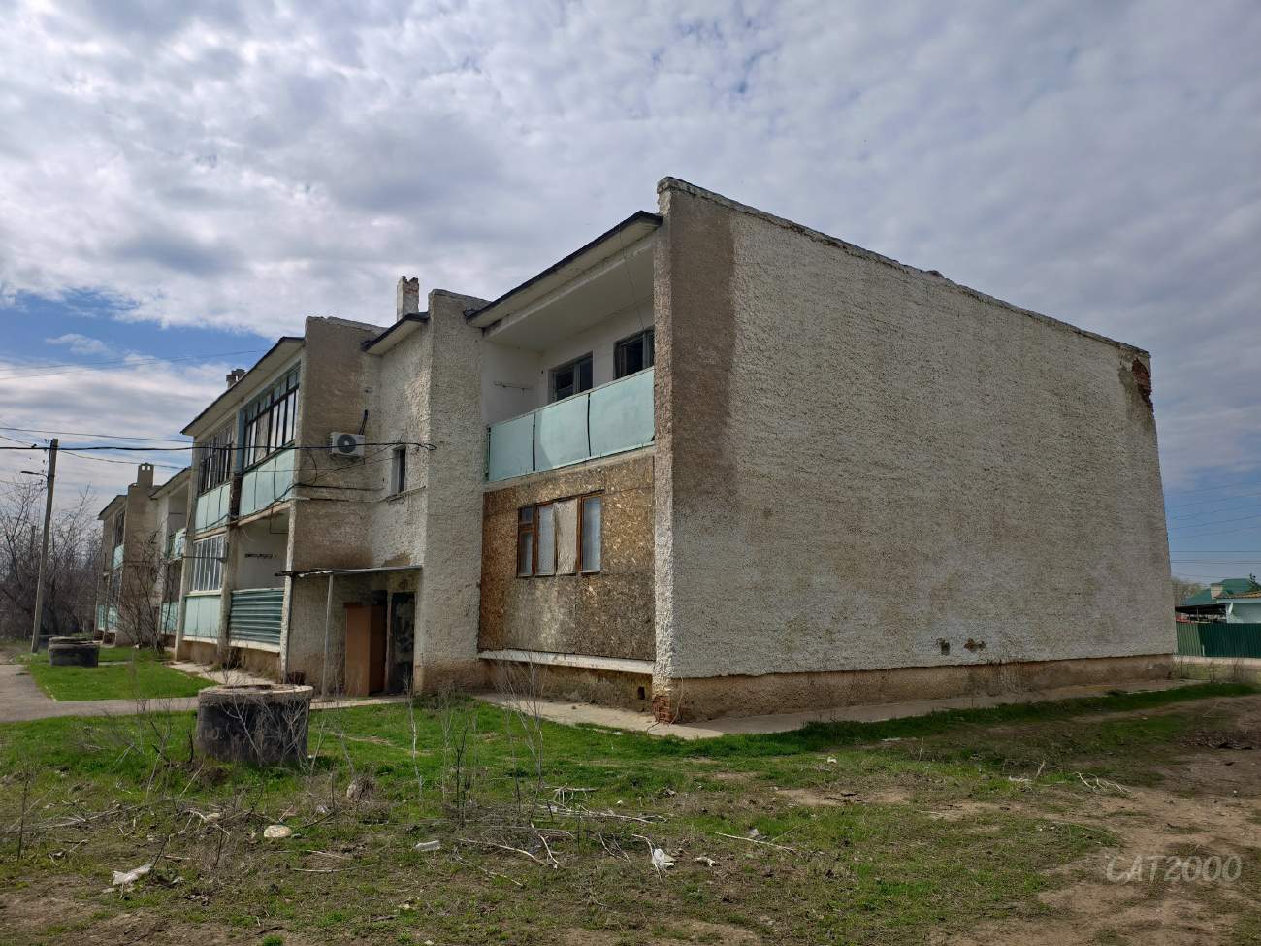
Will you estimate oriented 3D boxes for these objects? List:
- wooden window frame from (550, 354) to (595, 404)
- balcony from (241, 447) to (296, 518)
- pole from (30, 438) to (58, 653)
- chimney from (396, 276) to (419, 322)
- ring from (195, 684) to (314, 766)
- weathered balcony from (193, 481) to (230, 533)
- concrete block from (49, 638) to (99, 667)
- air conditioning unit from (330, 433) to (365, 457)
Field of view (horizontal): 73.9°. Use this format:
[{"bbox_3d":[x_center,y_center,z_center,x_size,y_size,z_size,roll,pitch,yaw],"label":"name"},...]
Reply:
[{"bbox_3d":[-1.117,-1.526,16.579,0.160,1.350,1.600,6,-11,-36],"label":"wooden window frame"},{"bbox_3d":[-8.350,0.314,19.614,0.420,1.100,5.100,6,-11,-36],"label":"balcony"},{"bbox_3d":[-19.722,2.398,28.230,0.230,7.173,0.230,6,-11,-36],"label":"pole"},{"bbox_3d":[-5.023,-3.795,18.973,0.400,1.160,0.400,6,-11,-36],"label":"chimney"},{"bbox_3d":[-4.154,2.733,9.283,1.170,0.740,1.170,6,-11,-36],"label":"ring"},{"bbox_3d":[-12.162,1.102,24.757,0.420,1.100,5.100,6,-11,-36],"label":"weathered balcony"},{"bbox_3d":[-15.256,4.860,23.008,1.200,0.760,1.200,6,-11,-36],"label":"concrete block"},{"bbox_3d":[-5.842,-0.559,17.293,0.660,0.490,0.280,6,-11,-36],"label":"air conditioning unit"}]

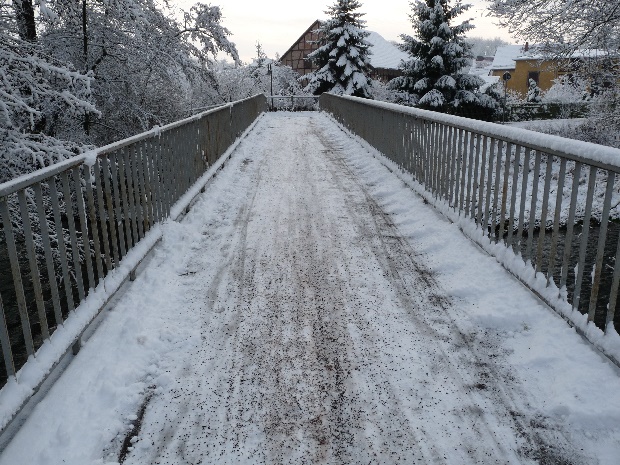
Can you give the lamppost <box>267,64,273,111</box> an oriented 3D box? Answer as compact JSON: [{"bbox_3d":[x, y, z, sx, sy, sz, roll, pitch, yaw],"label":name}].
[{"bbox_3d":[-2.769,-10.207,34.002,0.420,3.232,0.420,0,16,0],"label":"lamppost"}]

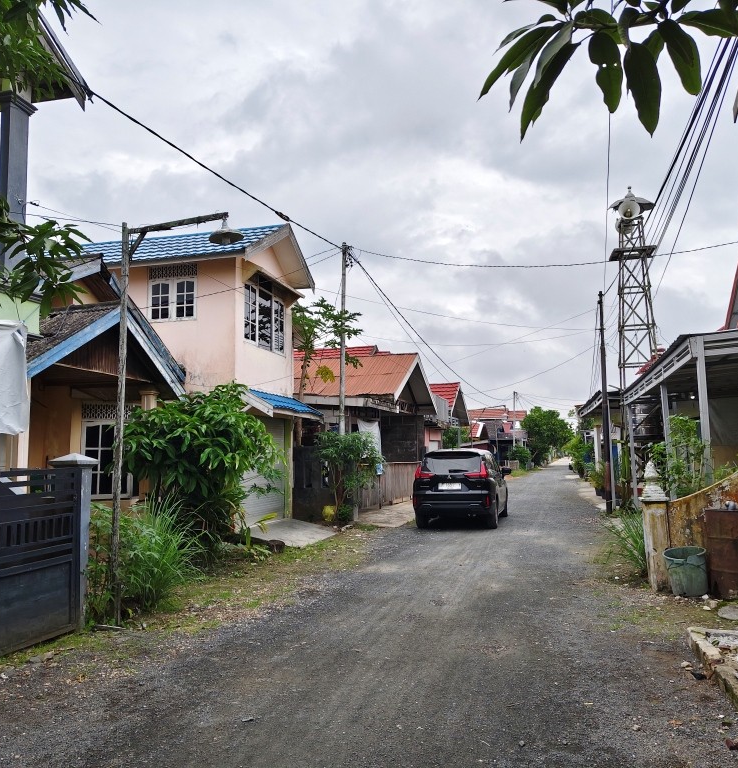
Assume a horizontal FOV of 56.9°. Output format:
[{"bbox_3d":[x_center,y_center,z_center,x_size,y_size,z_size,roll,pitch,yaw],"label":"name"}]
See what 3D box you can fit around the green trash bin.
[{"bbox_3d":[3.396,2.033,7.306,0.410,0.430,0.410,-6,-4,16],"label":"green trash bin"}]

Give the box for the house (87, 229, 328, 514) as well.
[{"bbox_3d":[-5.335,-0.119,15.080,8.050,6.450,3.850,-3,-6,14],"label":"house"}]

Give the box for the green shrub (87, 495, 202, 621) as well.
[{"bbox_3d":[-2.327,1.719,7.173,1.150,1.200,1.100,-3,-6,16],"label":"green shrub"}]

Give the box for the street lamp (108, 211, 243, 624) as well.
[{"bbox_3d":[-1.878,0.267,6.610,1.460,4.080,0.340,-3,-6,20],"label":"street lamp"}]

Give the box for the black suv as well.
[{"bbox_3d":[2.291,2.400,16.236,1.780,1.750,4.550,-3,-6,16],"label":"black suv"}]

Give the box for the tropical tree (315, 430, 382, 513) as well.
[{"bbox_3d":[-0.507,2.251,17.118,1.600,2.250,1.700,-1,-6,0],"label":"tropical tree"}]

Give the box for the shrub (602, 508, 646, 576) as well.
[{"bbox_3d":[3.313,1.975,8.751,0.720,0.820,0.720,-3,-6,16],"label":"shrub"}]

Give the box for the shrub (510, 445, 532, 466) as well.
[{"bbox_3d":[13.087,6.231,58.566,1.900,1.900,1.800,-3,-6,16],"label":"shrub"}]

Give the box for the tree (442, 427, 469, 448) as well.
[{"bbox_3d":[4.866,3.989,38.668,2.000,3.200,2.100,-3,-6,16],"label":"tree"}]

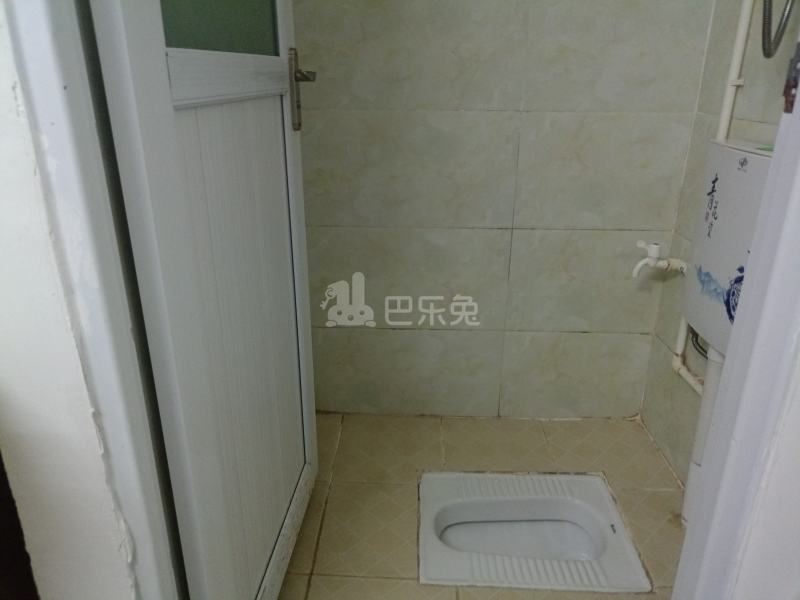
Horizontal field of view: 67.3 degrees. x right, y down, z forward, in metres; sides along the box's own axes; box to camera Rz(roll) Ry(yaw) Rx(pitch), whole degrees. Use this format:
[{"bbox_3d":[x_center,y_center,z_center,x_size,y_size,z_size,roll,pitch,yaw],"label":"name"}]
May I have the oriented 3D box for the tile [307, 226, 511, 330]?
[{"bbox_3d":[0.002,-0.058,1.684,0.600,0.302,0.010,1,22,1],"label":"tile"}]

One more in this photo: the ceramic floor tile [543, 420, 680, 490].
[{"bbox_3d":[0.579,0.428,1.695,0.307,0.010,0.322,1,21,1],"label":"ceramic floor tile"}]

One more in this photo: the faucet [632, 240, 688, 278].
[{"bbox_3d":[0.671,-0.104,1.538,0.140,0.102,0.043,1,21,1],"label":"faucet"}]

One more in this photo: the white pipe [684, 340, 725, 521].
[{"bbox_3d":[0.683,0.314,1.335,0.054,0.460,0.054,1,21,1],"label":"white pipe"}]

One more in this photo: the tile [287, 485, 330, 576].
[{"bbox_3d":[-0.332,0.526,1.408,0.300,0.010,0.300,1,22,1],"label":"tile"}]

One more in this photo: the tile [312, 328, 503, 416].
[{"bbox_3d":[0.002,0.219,1.807,0.600,0.288,0.010,1,21,1],"label":"tile"}]

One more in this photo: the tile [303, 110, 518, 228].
[{"bbox_3d":[0.009,-0.343,1.593,0.600,0.304,0.010,1,21,1],"label":"tile"}]

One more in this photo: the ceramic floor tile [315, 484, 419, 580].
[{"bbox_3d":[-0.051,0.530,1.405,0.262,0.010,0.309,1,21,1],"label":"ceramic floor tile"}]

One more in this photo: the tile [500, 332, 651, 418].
[{"bbox_3d":[0.520,0.228,1.798,0.435,0.288,0.010,1,21,1],"label":"tile"}]

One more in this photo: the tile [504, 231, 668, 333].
[{"bbox_3d":[0.523,-0.049,1.693,0.435,0.304,0.010,1,21,1],"label":"tile"}]

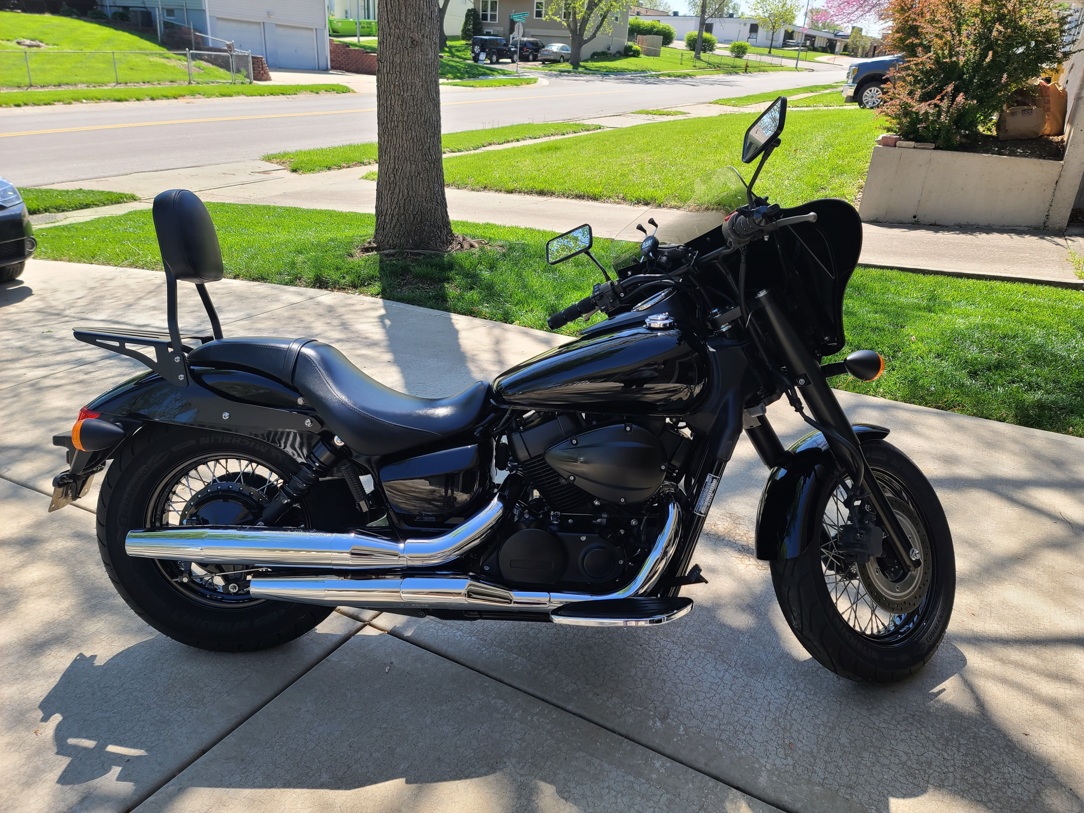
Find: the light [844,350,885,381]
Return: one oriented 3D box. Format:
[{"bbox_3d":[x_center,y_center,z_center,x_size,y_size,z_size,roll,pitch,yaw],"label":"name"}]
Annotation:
[{"bbox_3d":[0.768,-0.097,1.865,0.108,0.075,0.080,-2,7,-27],"label":"light"}]

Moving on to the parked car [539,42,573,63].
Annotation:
[{"bbox_3d":[1.500,-29.061,64.446,1.790,1.450,4.750,14,29,24],"label":"parked car"}]

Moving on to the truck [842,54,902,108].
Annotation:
[{"bbox_3d":[12.055,-9.495,22.819,6.250,2.020,2.050,10,23,17],"label":"truck"}]

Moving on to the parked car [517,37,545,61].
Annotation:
[{"bbox_3d":[-0.763,-28.426,62.582,1.760,1.690,4.500,17,28,30],"label":"parked car"}]

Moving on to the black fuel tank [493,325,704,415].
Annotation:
[{"bbox_3d":[0.141,-0.121,1.961,0.520,0.245,0.320,3,9,-4],"label":"black fuel tank"}]

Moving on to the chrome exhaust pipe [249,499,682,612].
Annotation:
[{"bbox_3d":[-0.168,0.340,1.793,0.985,0.285,0.150,3,7,-2],"label":"chrome exhaust pipe"}]

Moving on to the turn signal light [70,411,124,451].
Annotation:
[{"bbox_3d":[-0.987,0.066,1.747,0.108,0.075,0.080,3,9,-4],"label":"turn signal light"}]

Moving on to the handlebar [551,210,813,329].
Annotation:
[{"bbox_3d":[0.281,-0.328,1.860,0.200,0.150,0.810,4,-12,-30],"label":"handlebar"}]

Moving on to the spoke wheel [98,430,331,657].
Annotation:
[{"bbox_3d":[-0.774,0.305,1.959,0.637,0.637,0.160,3,7,-2],"label":"spoke wheel"}]

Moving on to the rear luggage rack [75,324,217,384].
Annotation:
[{"bbox_3d":[-0.948,-0.129,1.897,0.270,0.115,0.230,3,7,-2],"label":"rear luggage rack"}]

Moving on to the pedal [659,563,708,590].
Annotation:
[{"bbox_3d":[0.316,0.380,1.765,0.120,0.062,0.075,3,9,-4],"label":"pedal"}]

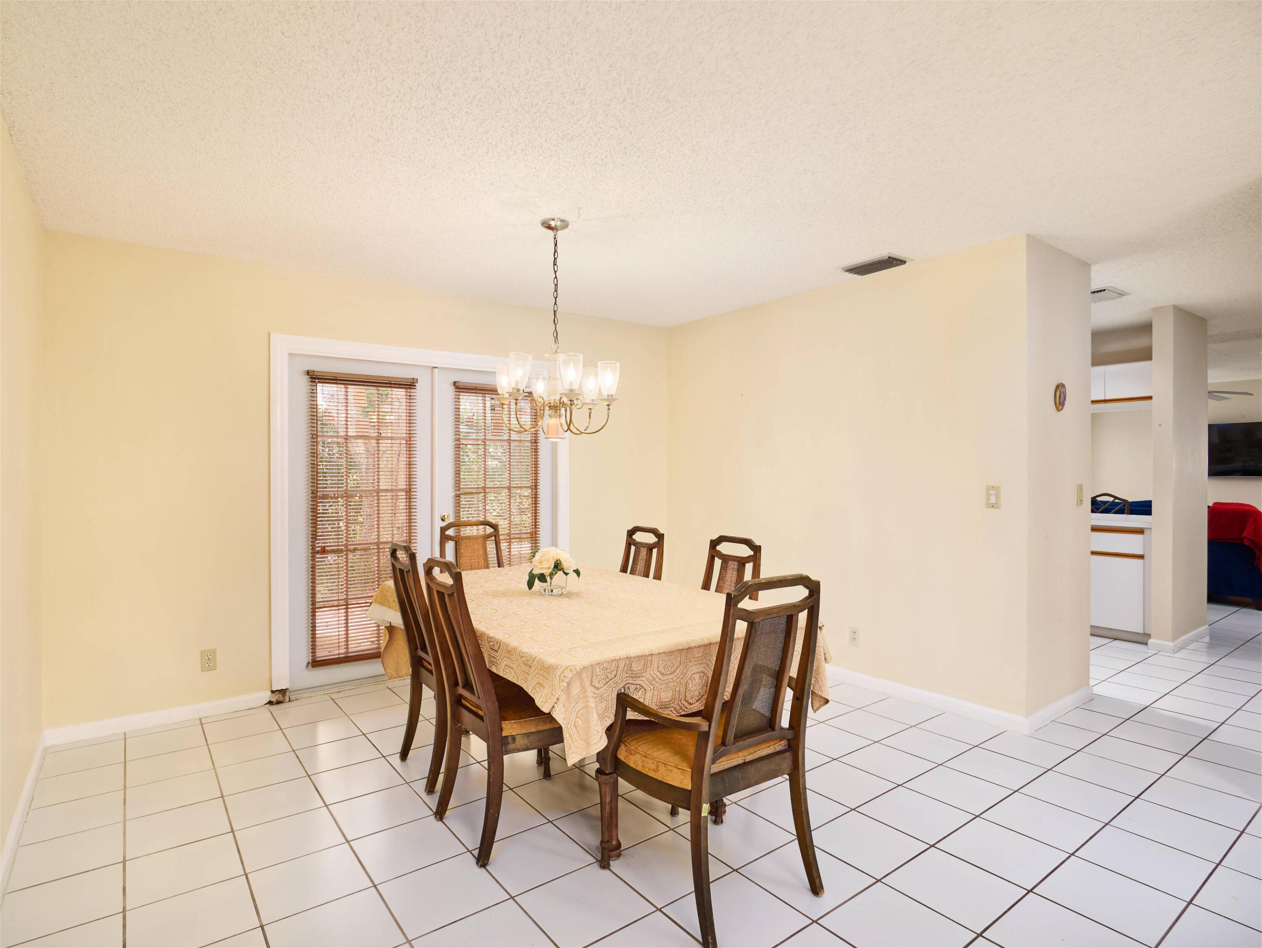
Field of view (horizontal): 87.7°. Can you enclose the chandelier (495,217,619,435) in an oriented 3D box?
[{"bbox_3d":[-0.350,-0.658,3.040,0.600,1.004,0.600,0,0,0],"label":"chandelier"}]

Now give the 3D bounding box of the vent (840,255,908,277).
[{"bbox_3d":[1.358,-1.155,3.657,0.210,0.030,0.330,0,0,-37],"label":"vent"}]

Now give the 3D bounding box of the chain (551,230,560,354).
[{"bbox_3d":[-0.351,-0.838,3.040,0.034,0.580,0.034,0,0,-37],"label":"chain"}]

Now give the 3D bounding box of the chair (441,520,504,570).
[{"bbox_3d":[-0.837,0.783,3.837,0.550,0.985,0.630,0,0,-33],"label":"chair"}]

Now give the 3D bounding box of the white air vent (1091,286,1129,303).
[{"bbox_3d":[3.034,-1.179,4.337,0.320,0.030,0.340,0,0,-37],"label":"white air vent"}]

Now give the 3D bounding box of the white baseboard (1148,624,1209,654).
[{"bbox_3d":[4.149,1.231,4.969,0.880,0.080,0.165,0,0,-37],"label":"white baseboard"}]

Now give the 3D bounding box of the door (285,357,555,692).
[{"bbox_3d":[-1.276,0.291,4.310,1.755,1.935,0.080,0,0,-37],"label":"door"}]

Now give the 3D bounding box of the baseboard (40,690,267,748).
[{"bbox_3d":[-2.390,1.251,3.385,0.950,0.080,0.016,0,0,-37],"label":"baseboard"}]

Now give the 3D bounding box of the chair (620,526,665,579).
[{"bbox_3d":[-0.146,0.783,3.483,0.610,0.985,0.490,0,0,-37],"label":"chair"}]

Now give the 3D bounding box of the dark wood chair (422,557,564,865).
[{"bbox_3d":[-0.419,0.787,2.435,0.600,0.990,0.485,0,0,-37],"label":"dark wood chair"}]

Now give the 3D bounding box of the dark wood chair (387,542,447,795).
[{"bbox_3d":[-0.733,0.782,2.891,0.610,0.985,0.490,0,0,-37],"label":"dark wood chair"}]

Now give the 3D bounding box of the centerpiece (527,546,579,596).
[{"bbox_3d":[-0.348,0.428,2.950,0.225,0.202,0.215,0,0,-7],"label":"centerpiece"}]

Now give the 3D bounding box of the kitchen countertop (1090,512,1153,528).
[{"bbox_3d":[3.661,0.376,5.612,0.830,0.045,1.500,0,0,-37],"label":"kitchen countertop"}]

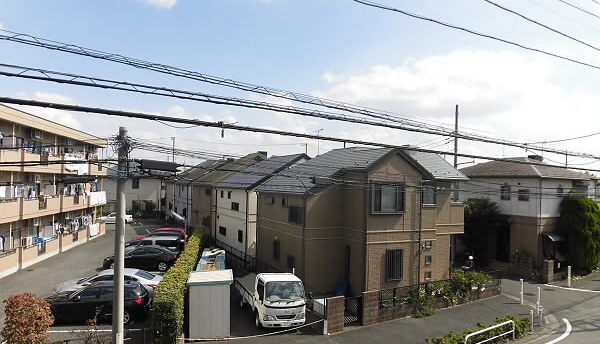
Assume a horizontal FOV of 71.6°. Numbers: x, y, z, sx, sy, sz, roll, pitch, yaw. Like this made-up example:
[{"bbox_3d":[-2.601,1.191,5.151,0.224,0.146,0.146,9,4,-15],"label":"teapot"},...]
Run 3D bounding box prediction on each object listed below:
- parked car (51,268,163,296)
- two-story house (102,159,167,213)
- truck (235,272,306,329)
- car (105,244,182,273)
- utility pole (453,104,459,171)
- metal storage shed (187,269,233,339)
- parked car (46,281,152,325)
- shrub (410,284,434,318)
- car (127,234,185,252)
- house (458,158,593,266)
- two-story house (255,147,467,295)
[{"bbox_3d":[-8.446,5.031,18.632,4.620,1.450,1.750,1,-1,-10],"label":"parked car"},{"bbox_3d":[-26.424,2.651,66.278,8.800,8.300,8.000,1,-2,-19],"label":"two-story house"},{"bbox_3d":[-1.486,5.298,18.417,1.700,1.980,4.660,1,-1,-21],"label":"truck"},{"bbox_3d":[-9.860,5.403,26.091,4.720,1.440,1.780,1,-2,-10],"label":"car"},{"bbox_3d":[13.483,0.401,35.988,0.320,12.700,0.320,2,-2,-25],"label":"utility pole"},{"bbox_3d":[-3.376,4.947,15.715,1.550,2.020,2.000,1,-2,-12],"label":"metal storage shed"},{"bbox_3d":[-7.959,4.969,16.231,4.360,1.480,1.750,1,-1,-10],"label":"parked car"},{"bbox_3d":[5.242,5.513,17.944,0.950,1.280,0.720,2,-2,-32],"label":"shrub"},{"bbox_3d":[-9.970,5.189,27.811,4.350,1.500,1.720,1,-1,-10],"label":"car"},{"bbox_3d":[17.130,2.744,33.125,8.000,7.900,8.500,2,-1,-32],"label":"house"},{"bbox_3d":[3.288,2.465,24.905,10.100,7.750,8.300,1,-1,-30],"label":"two-story house"}]

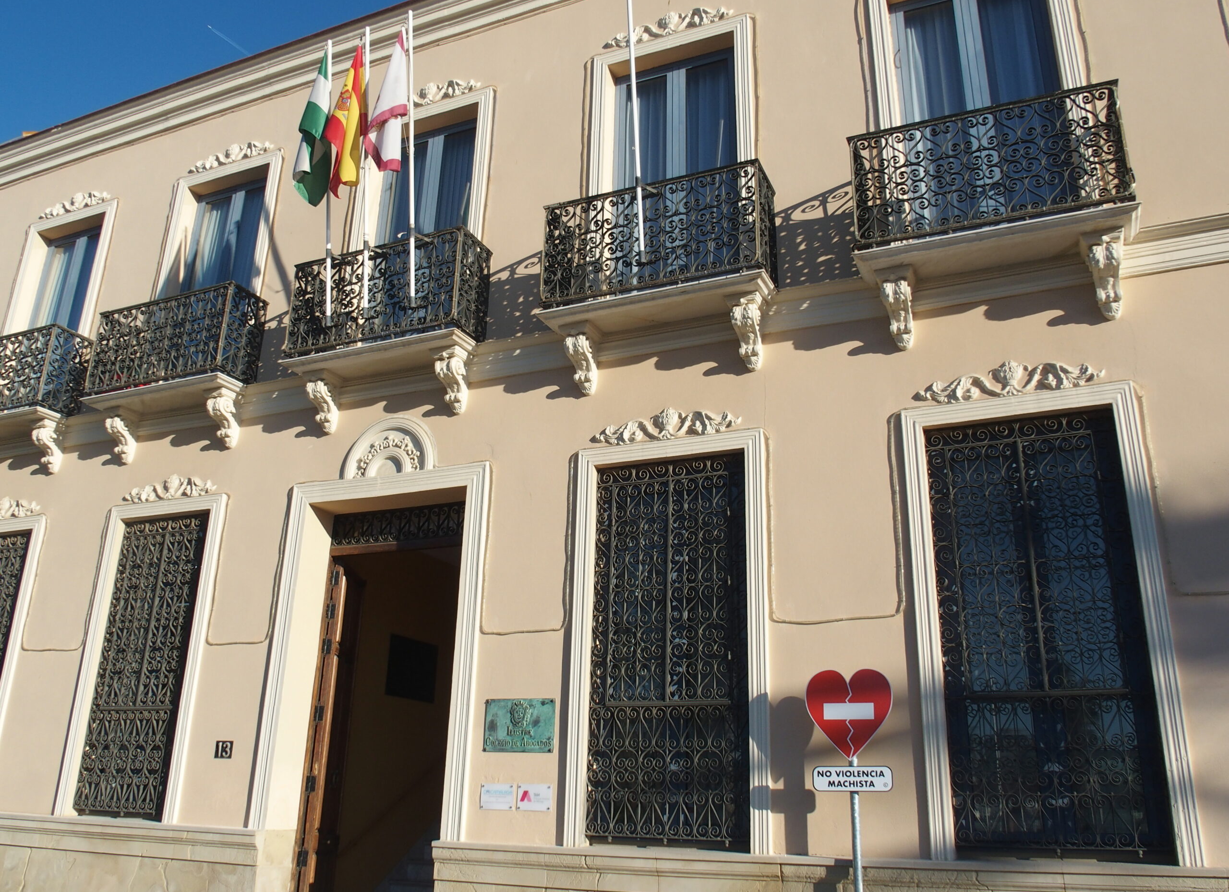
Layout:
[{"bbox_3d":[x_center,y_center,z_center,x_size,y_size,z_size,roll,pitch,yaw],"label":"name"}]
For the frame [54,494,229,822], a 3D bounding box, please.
[{"bbox_3d":[-4.738,2.093,10.063,1.602,3.164,0.162,-7,-20,23],"label":"frame"}]

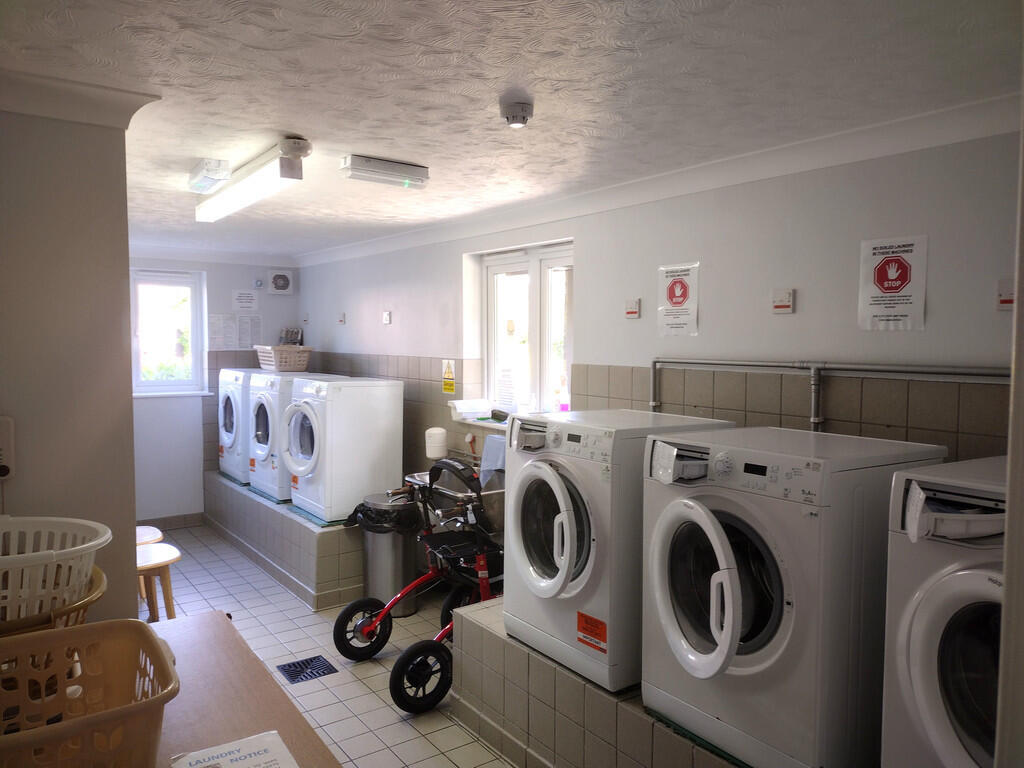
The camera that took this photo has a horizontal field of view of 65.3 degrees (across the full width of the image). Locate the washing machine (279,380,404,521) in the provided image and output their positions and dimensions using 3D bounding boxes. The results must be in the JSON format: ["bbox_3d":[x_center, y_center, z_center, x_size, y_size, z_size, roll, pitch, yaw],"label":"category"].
[{"bbox_3d":[-1.071,0.384,5.029,0.555,0.825,0.595,-2,4,-35],"label":"washing machine"}]

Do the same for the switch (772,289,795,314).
[{"bbox_3d":[0.976,-0.299,2.863,0.025,0.086,0.086,-2,4,-35],"label":"switch"}]

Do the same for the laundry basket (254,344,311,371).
[{"bbox_3d":[-1.785,-0.206,6.230,0.310,0.200,0.460,-2,4,-35],"label":"laundry basket"}]

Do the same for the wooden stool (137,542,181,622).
[{"bbox_3d":[-1.948,1.121,4.190,0.380,0.450,0.390,-2,4,-35],"label":"wooden stool"}]

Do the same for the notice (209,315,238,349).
[{"bbox_3d":[-2.380,-0.424,6.577,0.213,0.297,0.006,-2,4,-35],"label":"notice"}]

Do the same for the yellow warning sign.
[{"bbox_3d":[-0.383,-0.043,4.859,0.006,0.200,0.152,-2,4,-35],"label":"yellow warning sign"}]

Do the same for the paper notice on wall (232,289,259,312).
[{"bbox_3d":[-2.226,-0.697,6.666,0.210,0.172,0.006,-2,4,-35],"label":"paper notice on wall"}]

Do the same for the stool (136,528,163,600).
[{"bbox_3d":[-2.206,1.097,4.570,0.380,0.450,0.390,-2,4,-35],"label":"stool"}]

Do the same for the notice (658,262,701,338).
[{"bbox_3d":[0.698,-0.351,3.353,0.008,0.298,0.220,-2,4,-35],"label":"notice"}]

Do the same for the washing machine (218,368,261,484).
[{"bbox_3d":[-2.015,0.334,6.532,0.570,0.850,0.598,-2,4,-35],"label":"washing machine"}]

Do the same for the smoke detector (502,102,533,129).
[{"bbox_3d":[0.013,-0.784,2.355,0.100,0.052,0.100,0,3,0],"label":"smoke detector"}]

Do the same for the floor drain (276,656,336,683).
[{"bbox_3d":[-0.984,1.378,3.843,0.232,0.015,0.238,-2,4,-35],"label":"floor drain"}]

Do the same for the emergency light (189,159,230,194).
[{"bbox_3d":[-1.252,-0.847,3.301,0.110,0.090,0.320,-2,4,-30],"label":"emergency light"}]

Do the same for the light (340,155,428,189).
[{"bbox_3d":[-0.496,-0.821,3.119,0.345,0.072,0.098,-2,4,-40],"label":"light"}]

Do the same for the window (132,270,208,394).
[{"bbox_3d":[-2.807,-0.418,6.520,0.620,0.970,0.100,-2,4,-35],"label":"window"}]

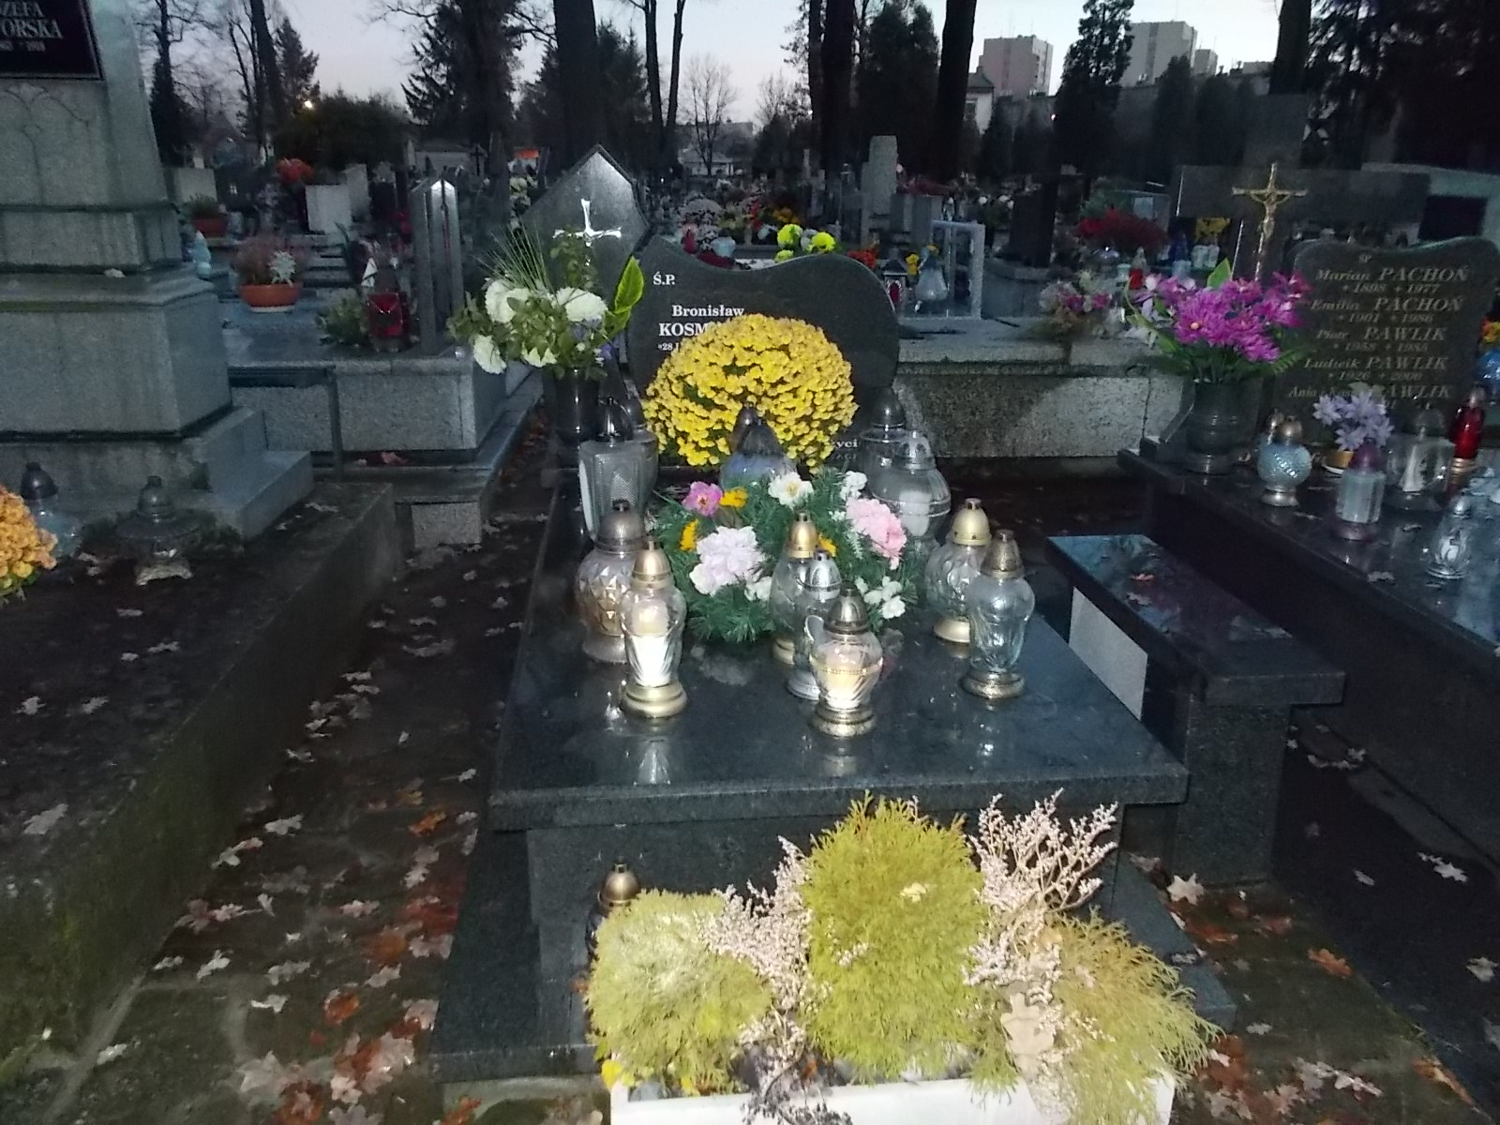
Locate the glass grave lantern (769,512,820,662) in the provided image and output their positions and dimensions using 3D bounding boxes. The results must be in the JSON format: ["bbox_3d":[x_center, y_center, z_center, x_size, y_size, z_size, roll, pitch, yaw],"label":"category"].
[{"bbox_3d":[0.089,0.043,2.064,0.098,0.276,0.098,0,20,0],"label":"glass grave lantern"}]

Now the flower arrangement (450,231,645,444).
[{"bbox_3d":[-0.589,-0.623,3.303,0.540,0.630,0.420,0,20,0],"label":"flower arrangement"}]

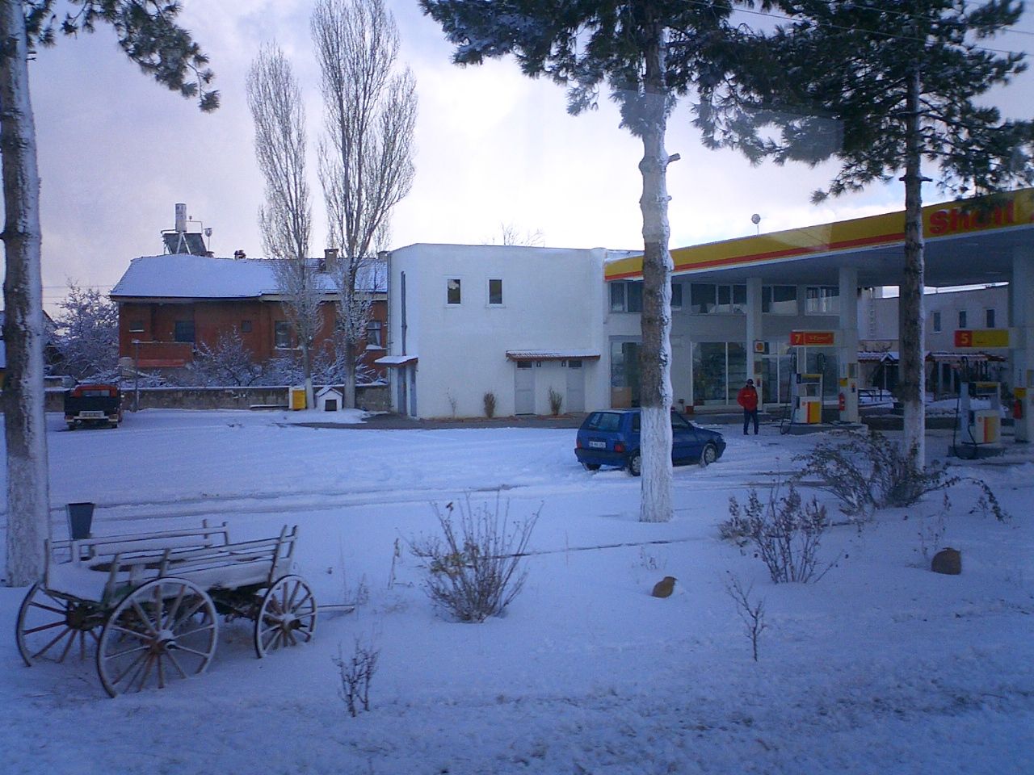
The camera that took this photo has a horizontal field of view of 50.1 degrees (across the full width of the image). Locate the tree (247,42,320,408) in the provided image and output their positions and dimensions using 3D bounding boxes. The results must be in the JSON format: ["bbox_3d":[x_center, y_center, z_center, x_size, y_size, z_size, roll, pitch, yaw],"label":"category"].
[{"bbox_3d":[-11.281,-7.840,53.500,3.300,17.600,3.000,-1,2,-12],"label":"tree"}]

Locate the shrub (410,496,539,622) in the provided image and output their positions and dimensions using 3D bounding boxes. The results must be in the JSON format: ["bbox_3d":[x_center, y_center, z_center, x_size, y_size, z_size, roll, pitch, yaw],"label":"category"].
[{"bbox_3d":[-0.433,1.704,11.076,1.250,1.220,1.150,0,2,0],"label":"shrub"}]

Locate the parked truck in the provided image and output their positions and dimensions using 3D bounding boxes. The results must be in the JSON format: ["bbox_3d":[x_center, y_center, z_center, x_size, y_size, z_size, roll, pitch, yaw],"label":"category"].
[{"bbox_3d":[-16.600,0.674,43.413,1.850,1.720,4.800,-1,2,-17],"label":"parked truck"}]

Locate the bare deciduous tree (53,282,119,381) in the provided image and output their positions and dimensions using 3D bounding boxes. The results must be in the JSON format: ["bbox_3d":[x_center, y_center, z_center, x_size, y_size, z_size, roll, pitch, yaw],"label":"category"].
[{"bbox_3d":[-22.252,-2.057,56.911,3.500,6.400,3.400,-1,2,-21],"label":"bare deciduous tree"}]

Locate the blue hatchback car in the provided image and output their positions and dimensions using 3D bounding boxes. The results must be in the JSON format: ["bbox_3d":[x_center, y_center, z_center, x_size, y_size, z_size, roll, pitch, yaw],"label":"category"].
[{"bbox_3d":[3.113,1.148,25.110,3.690,1.410,1.570,-2,2,-42],"label":"blue hatchback car"}]

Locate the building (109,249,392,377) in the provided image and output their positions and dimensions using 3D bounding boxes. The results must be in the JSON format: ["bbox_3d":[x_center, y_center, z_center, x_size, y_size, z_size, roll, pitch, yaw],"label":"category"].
[{"bbox_3d":[-15.203,-3.180,64.582,15.800,8.200,10.500,-1,2,-19],"label":"building"}]

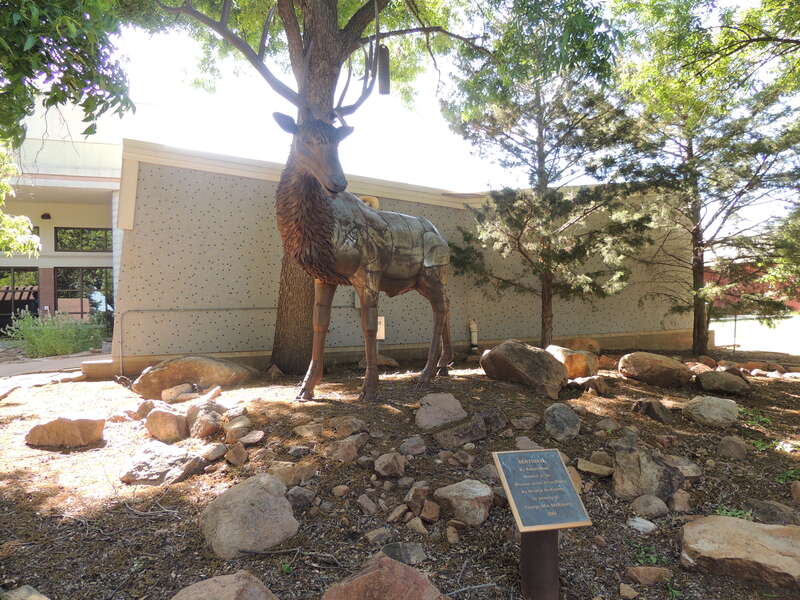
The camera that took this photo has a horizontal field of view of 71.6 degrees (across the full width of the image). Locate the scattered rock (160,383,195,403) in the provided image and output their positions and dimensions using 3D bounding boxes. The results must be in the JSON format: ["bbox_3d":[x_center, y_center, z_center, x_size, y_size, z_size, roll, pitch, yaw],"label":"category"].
[{"bbox_3d":[-2.026,0.842,5.050,0.310,0.155,0.210,0,0,-22],"label":"scattered rock"}]

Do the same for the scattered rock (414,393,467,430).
[{"bbox_3d":[0.352,0.969,4.820,0.430,0.280,0.320,-1,-2,4],"label":"scattered rock"}]

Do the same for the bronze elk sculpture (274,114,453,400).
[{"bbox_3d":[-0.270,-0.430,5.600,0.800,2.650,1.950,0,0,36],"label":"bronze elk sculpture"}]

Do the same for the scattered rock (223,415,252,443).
[{"bbox_3d":[-1.339,1.059,4.570,0.240,0.200,0.220,0,-2,-16],"label":"scattered rock"}]

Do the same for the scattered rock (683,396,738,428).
[{"bbox_3d":[2.752,0.994,4.900,0.460,0.250,0.360,-2,-2,29],"label":"scattered rock"}]

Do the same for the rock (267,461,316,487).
[{"bbox_3d":[-0.773,1.235,3.950,0.350,0.150,0.240,-1,-2,-11],"label":"rock"}]

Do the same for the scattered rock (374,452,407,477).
[{"bbox_3d":[-0.062,1.071,3.611,0.208,0.146,0.167,0,0,-1],"label":"scattered rock"}]

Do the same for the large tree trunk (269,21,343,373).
[{"bbox_3d":[-1.193,-1.306,7.000,0.850,4.400,0.650,-1,-2,0],"label":"large tree trunk"}]

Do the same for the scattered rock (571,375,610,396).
[{"bbox_3d":[1.999,0.902,5.850,0.380,0.200,0.300,-2,-2,19],"label":"scattered rock"}]

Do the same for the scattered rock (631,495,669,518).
[{"bbox_3d":[1.525,1.262,3.391,0.232,0.125,0.180,0,0,24],"label":"scattered rock"}]

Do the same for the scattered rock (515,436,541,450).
[{"bbox_3d":[0.902,1.022,3.923,0.184,0.095,0.138,0,0,13],"label":"scattered rock"}]

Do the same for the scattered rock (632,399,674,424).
[{"bbox_3d":[2.123,0.934,4.646,0.352,0.191,0.246,0,0,0],"label":"scattered rock"}]

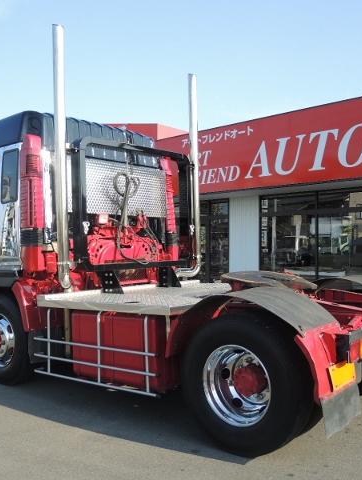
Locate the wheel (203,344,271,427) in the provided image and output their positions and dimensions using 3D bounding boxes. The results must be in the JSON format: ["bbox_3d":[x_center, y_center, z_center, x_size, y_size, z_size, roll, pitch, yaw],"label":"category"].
[{"bbox_3d":[0.472,1.104,3.992,0.600,0.600,0.210,-2,-2,37],"label":"wheel"}]

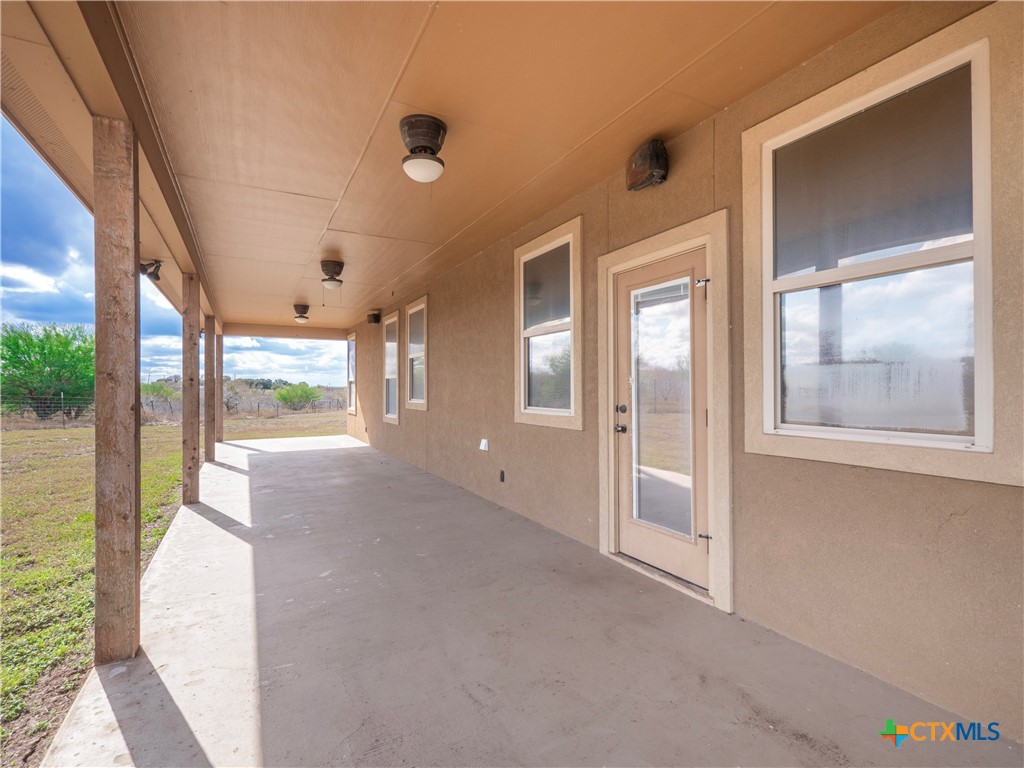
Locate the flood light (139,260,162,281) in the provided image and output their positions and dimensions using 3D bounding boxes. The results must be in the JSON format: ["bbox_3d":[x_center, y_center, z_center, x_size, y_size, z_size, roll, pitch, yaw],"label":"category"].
[{"bbox_3d":[-3.948,-1.244,5.138,0.220,0.210,0.300,0,0,-29],"label":"flood light"}]

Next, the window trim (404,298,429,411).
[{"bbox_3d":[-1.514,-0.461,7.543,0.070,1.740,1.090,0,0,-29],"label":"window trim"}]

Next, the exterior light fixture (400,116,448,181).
[{"bbox_3d":[-0.533,-1.396,2.871,0.280,0.315,0.280,0,0,0],"label":"exterior light fixture"}]

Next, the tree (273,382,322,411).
[{"bbox_3d":[-19.488,1.136,43.000,4.088,2.544,3.679,0,0,-24],"label":"tree"}]

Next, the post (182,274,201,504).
[{"bbox_3d":[-3.546,0.056,5.238,0.149,2.510,0.149,0,0,-30],"label":"post"}]

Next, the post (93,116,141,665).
[{"bbox_3d":[-1.884,0.024,2.269,0.149,2.527,0.149,0,0,-30],"label":"post"}]

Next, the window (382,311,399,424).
[{"bbox_3d":[-2.157,-0.266,8.588,0.080,1.973,1.041,0,0,-30],"label":"window"}]

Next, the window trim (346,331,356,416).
[{"bbox_3d":[-3.883,-0.224,11.633,0.080,1.981,1.025,0,0,-30],"label":"window trim"}]

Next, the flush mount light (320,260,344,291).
[{"bbox_3d":[-2.159,-1.307,5.709,0.248,0.335,0.248,0,0,-30],"label":"flush mount light"}]

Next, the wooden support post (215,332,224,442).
[{"bbox_3d":[-6.984,0.118,11.333,0.145,2.530,0.145,0,0,-29],"label":"wooden support post"}]

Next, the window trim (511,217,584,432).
[{"bbox_3d":[0.327,-0.474,4.206,0.080,1.689,1.066,0,0,-30],"label":"window trim"}]

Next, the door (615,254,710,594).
[{"bbox_3d":[0.992,0.209,3.148,0.060,2.040,0.810,0,0,-29],"label":"door"}]

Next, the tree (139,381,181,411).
[{"bbox_3d":[-24.787,0.872,33.000,2.900,2.300,2.800,0,0,-37],"label":"tree"}]

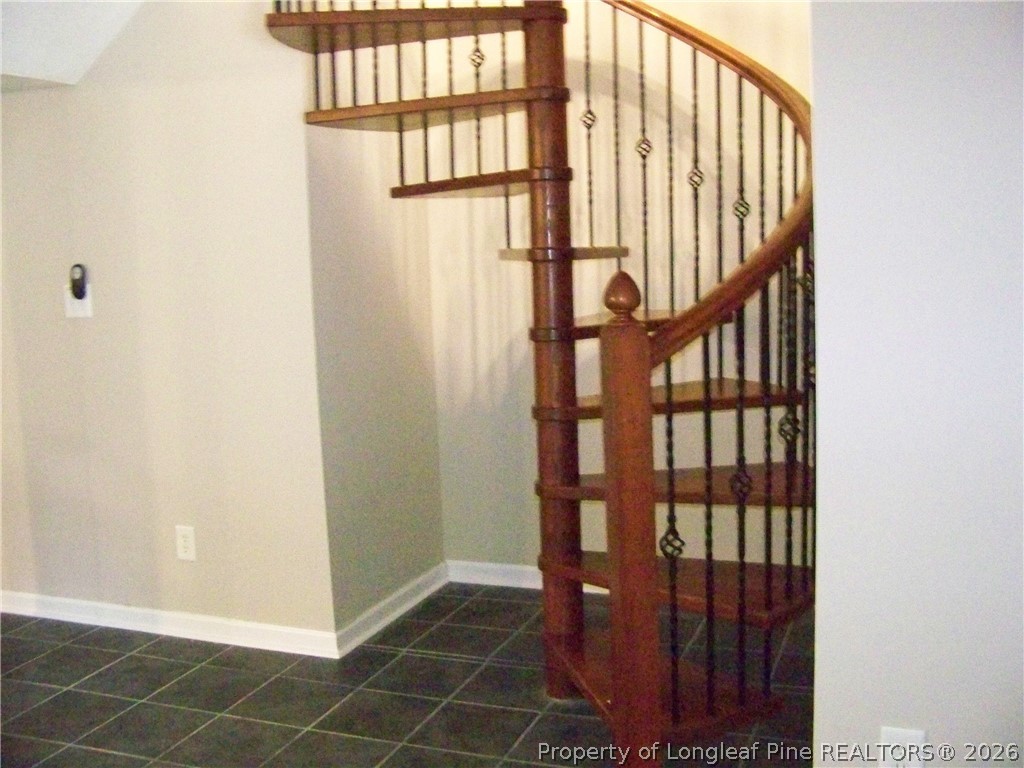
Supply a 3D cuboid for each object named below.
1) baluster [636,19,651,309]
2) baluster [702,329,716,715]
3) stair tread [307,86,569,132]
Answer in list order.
[{"bbox_3d":[0.454,-0.748,3.661,0.044,0.984,0.044,2,8,28],"label":"baluster"},{"bbox_3d":[0.453,0.329,2.457,0.016,0.907,0.016,-5,8,-25],"label":"baluster"},{"bbox_3d":[-0.185,-0.826,3.200,0.829,0.032,0.450,3,8,35],"label":"stair tread"}]

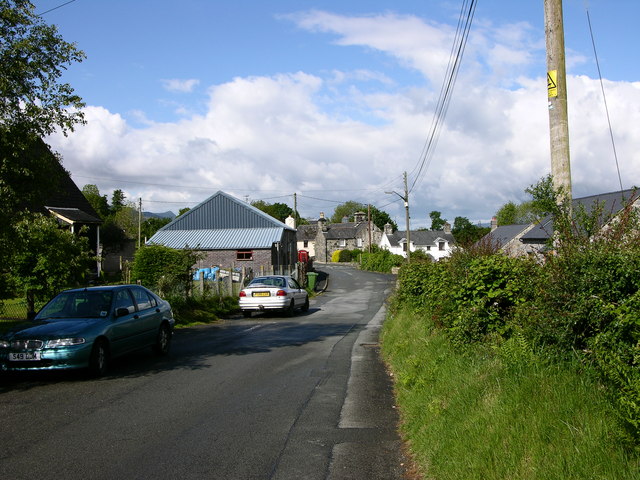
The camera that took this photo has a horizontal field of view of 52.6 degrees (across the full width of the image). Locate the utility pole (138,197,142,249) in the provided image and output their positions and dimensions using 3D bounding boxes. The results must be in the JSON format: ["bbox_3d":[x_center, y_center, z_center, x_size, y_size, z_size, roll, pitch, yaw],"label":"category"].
[{"bbox_3d":[-18.030,-0.151,65.000,0.280,8.100,0.280,-2,-2,0],"label":"utility pole"}]

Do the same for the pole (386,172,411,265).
[{"bbox_3d":[6.050,-1.352,50.000,1.800,7.900,0.350,-2,-2,0],"label":"pole"}]

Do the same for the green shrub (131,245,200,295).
[{"bbox_3d":[-5.693,1.242,24.000,2.700,2.300,2.400,-1,-2,-10],"label":"green shrub"}]

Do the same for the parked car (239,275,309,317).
[{"bbox_3d":[-1.553,2.032,24.017,1.750,1.420,4.480,-2,-3,11],"label":"parked car"}]

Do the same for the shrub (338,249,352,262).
[{"bbox_3d":[3.536,2.176,88.000,2.000,1.950,1.900,-2,-2,0],"label":"shrub"}]

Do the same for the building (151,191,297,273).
[{"bbox_3d":[-6.570,-0.180,43.700,8.800,6.400,9.400,-2,-2,9],"label":"building"}]

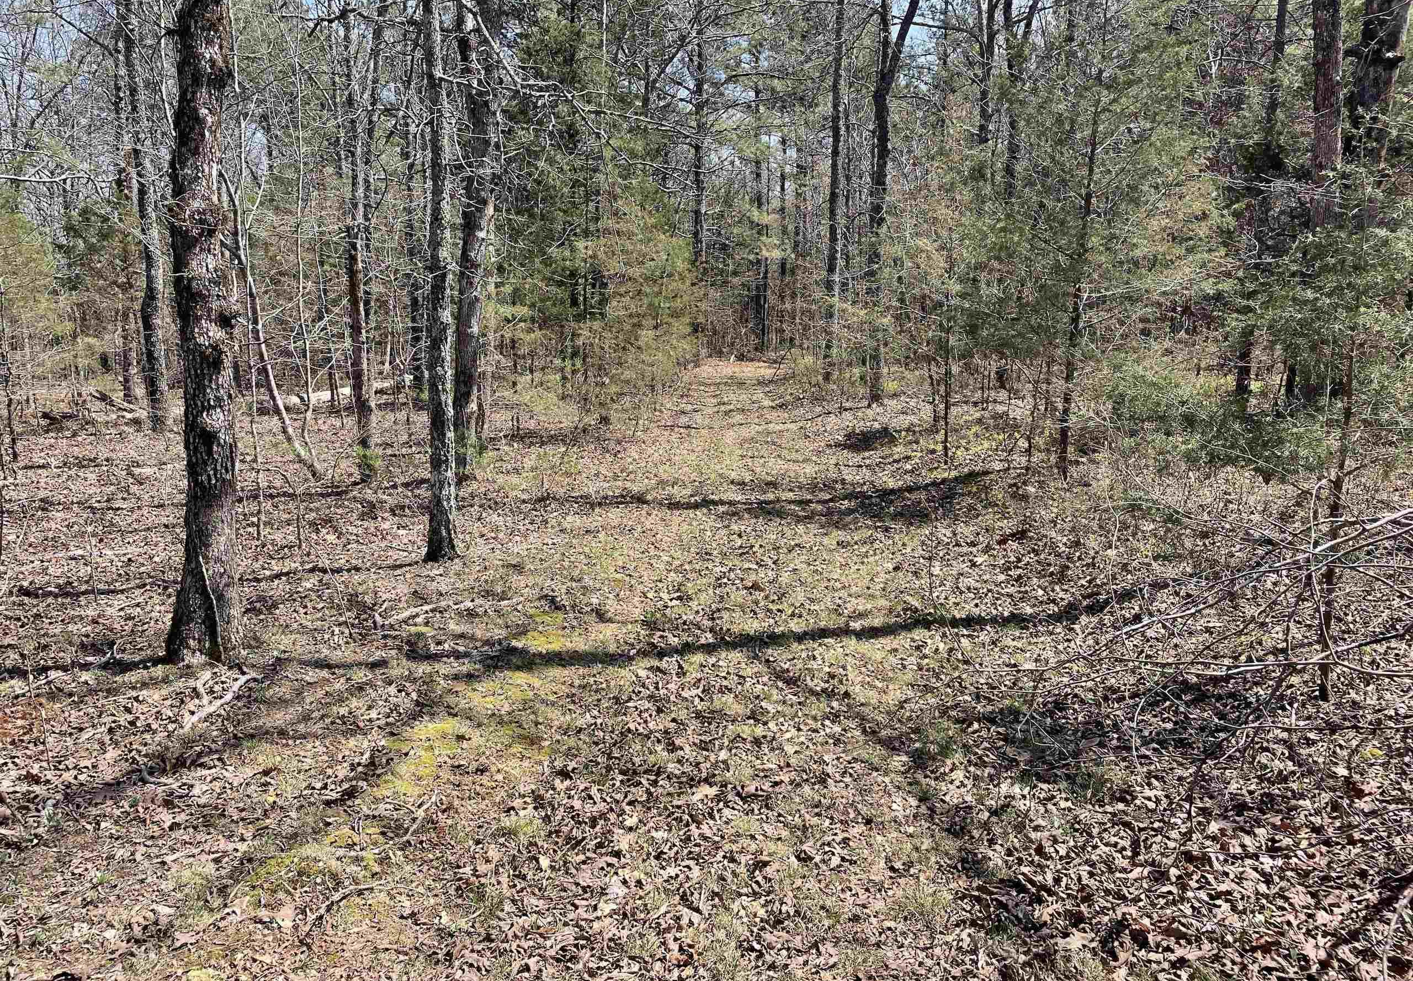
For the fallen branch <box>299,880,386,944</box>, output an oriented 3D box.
[{"bbox_3d":[-0.963,1.101,2.828,0.080,0.040,0.321,4,10,23],"label":"fallen branch"}]

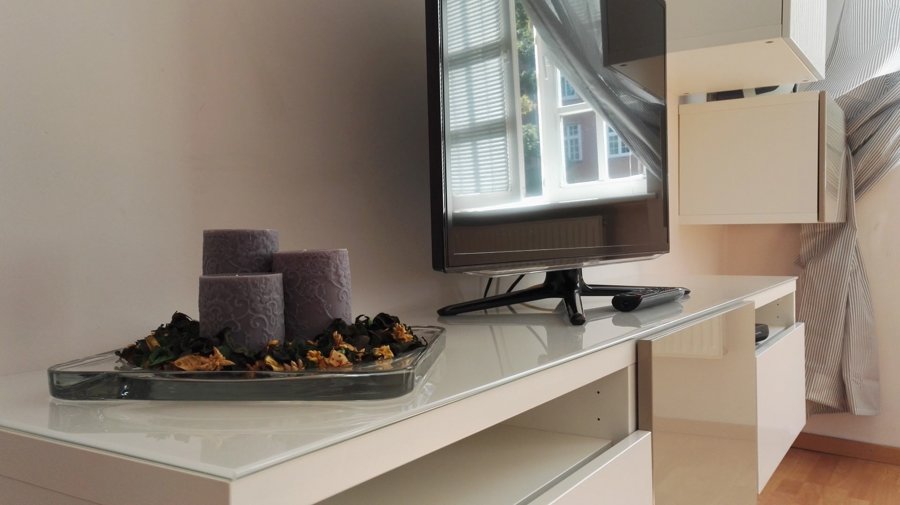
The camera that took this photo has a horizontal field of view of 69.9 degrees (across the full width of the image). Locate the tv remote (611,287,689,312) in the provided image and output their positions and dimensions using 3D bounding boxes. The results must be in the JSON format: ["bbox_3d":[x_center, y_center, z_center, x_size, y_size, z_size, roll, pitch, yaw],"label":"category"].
[{"bbox_3d":[0.351,0.078,1.126,0.048,0.026,0.208,1,2,37],"label":"tv remote"}]

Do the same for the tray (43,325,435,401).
[{"bbox_3d":[-0.166,0.098,0.620,0.286,0.023,0.242,0,2,3],"label":"tray"}]

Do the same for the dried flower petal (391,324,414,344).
[{"bbox_3d":[-0.048,0.084,0.656,0.023,0.020,0.018,0,2,3],"label":"dried flower petal"}]

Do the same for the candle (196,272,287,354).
[{"bbox_3d":[-0.183,0.060,0.569,0.073,0.081,0.073,0,2,3],"label":"candle"}]

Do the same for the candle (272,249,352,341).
[{"bbox_3d":[-0.132,0.049,0.619,0.073,0.100,0.073,0,2,3],"label":"candle"}]

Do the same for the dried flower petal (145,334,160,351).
[{"bbox_3d":[-0.280,0.085,0.606,0.016,0.014,0.012,0,2,3],"label":"dried flower petal"}]

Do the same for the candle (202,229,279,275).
[{"bbox_3d":[-0.208,0.038,0.644,0.073,0.121,0.073,0,2,3],"label":"candle"}]

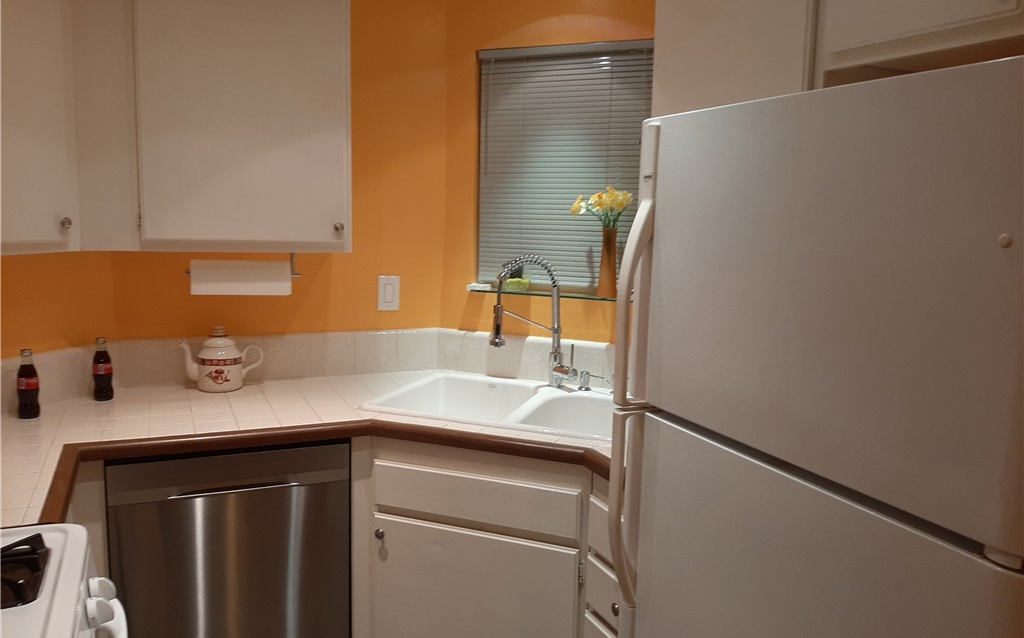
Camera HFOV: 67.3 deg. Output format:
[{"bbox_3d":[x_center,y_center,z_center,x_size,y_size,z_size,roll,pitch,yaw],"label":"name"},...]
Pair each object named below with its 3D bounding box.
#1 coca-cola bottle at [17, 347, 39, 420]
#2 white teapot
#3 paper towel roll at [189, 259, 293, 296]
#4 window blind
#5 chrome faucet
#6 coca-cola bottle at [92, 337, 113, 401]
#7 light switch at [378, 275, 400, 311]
[{"bbox_3d":[-1.356,0.179,2.151,0.057,0.193,0.057,-4,10,-37],"label":"coca-cola bottle"},{"bbox_3d":[-0.966,0.128,2.545,0.265,0.207,0.140,-2,8,-23],"label":"white teapot"},{"bbox_3d":[-0.813,-0.123,2.318,0.287,0.105,0.105,0,8,-24],"label":"paper towel roll"},{"bbox_3d":[0.181,-0.531,2.724,0.645,0.837,0.035,4,8,21],"label":"window blind"},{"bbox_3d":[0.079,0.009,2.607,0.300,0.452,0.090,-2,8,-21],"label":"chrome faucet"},{"bbox_3d":[-1.261,0.152,2.366,0.057,0.193,0.057,-4,9,-32],"label":"coca-cola bottle"},{"bbox_3d":[-0.454,-0.093,2.849,0.081,0.126,0.012,-2,8,-23],"label":"light switch"}]

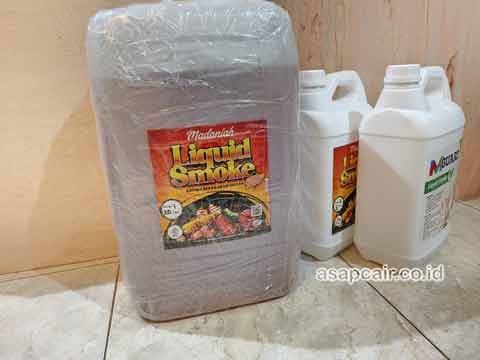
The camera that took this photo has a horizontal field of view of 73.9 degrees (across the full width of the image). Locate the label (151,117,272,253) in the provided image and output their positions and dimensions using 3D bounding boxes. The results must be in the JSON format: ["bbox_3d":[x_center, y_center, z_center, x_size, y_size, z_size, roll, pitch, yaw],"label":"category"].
[{"bbox_3d":[-0.030,0.008,0.397,0.142,0.153,0.004,-8,20,-13],"label":"label"}]

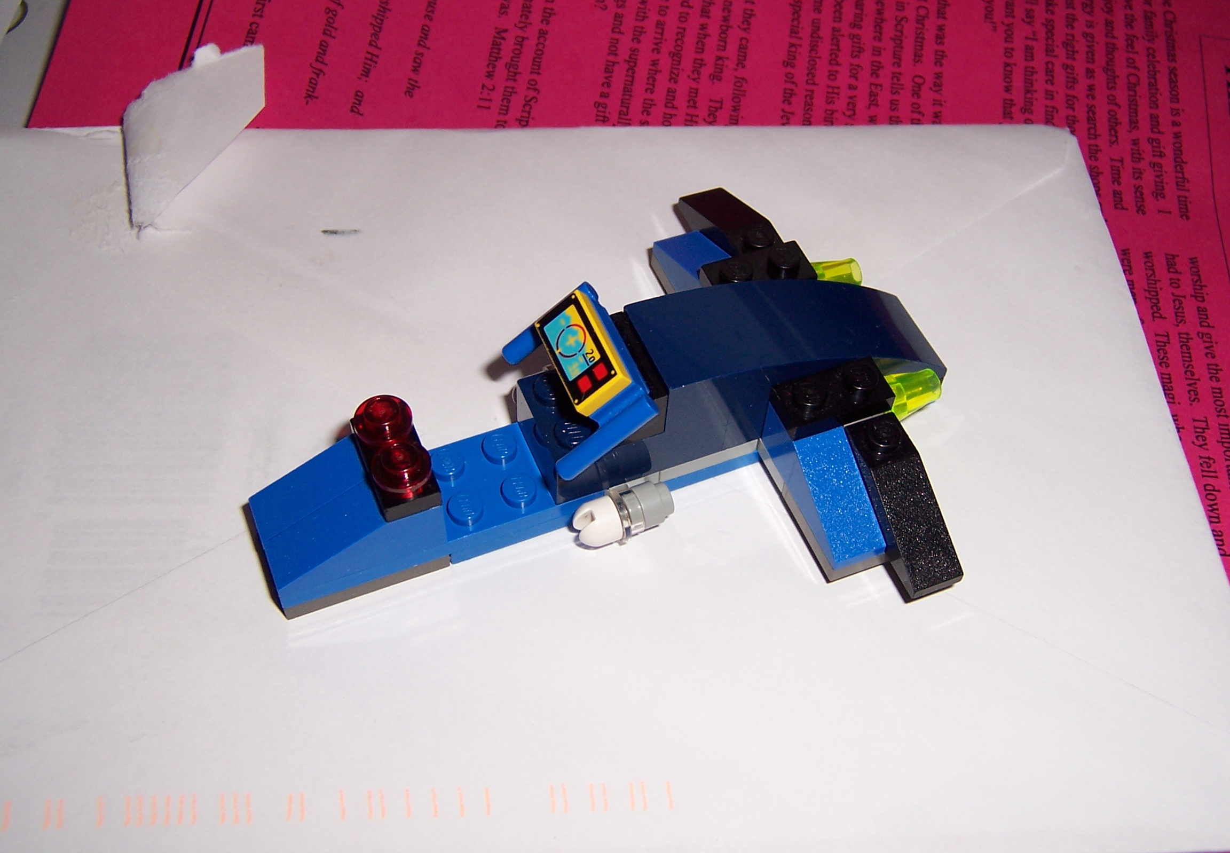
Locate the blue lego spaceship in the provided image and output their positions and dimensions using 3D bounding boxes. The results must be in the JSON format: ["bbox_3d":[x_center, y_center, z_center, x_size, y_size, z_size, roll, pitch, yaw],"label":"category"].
[{"bbox_3d":[0.000,-0.003,0.203,0.104,0.029,0.080,-18,56,-15],"label":"blue lego spaceship"}]

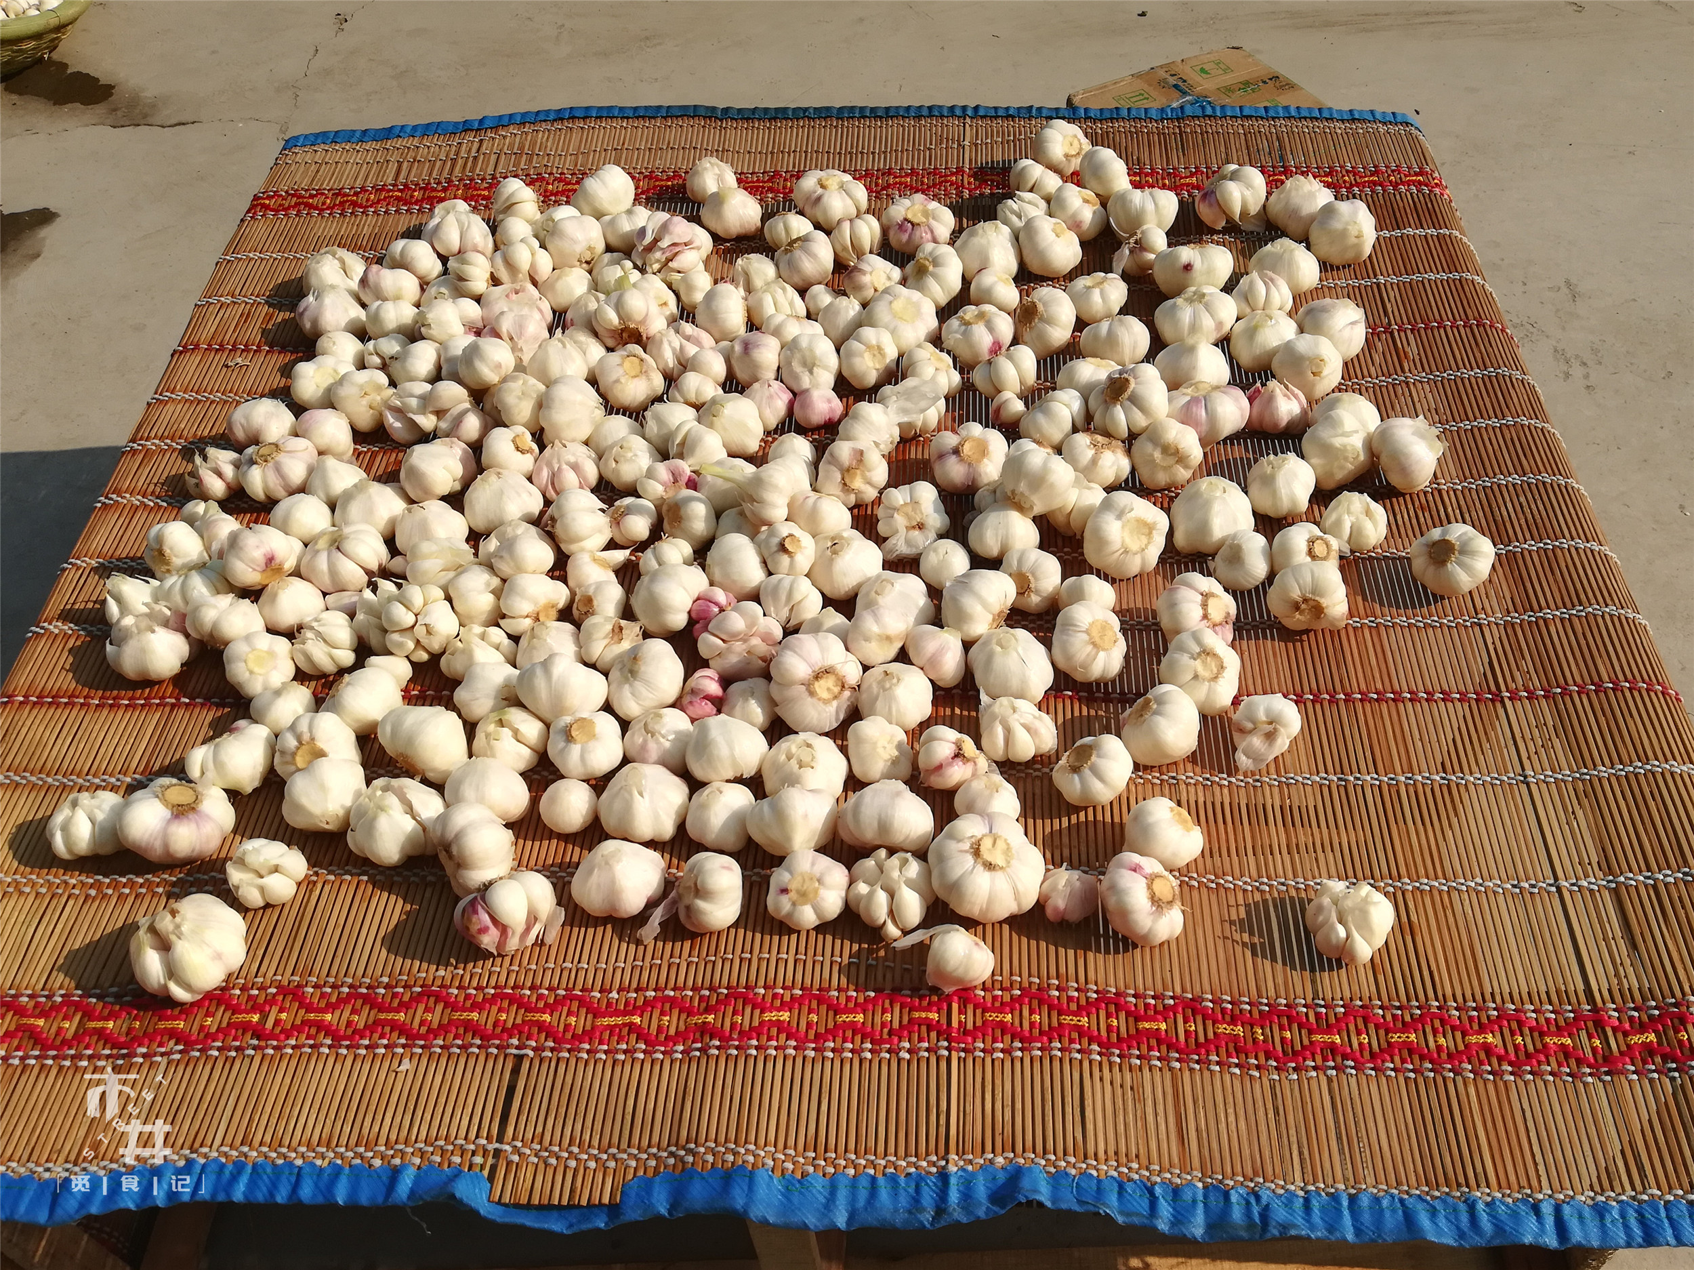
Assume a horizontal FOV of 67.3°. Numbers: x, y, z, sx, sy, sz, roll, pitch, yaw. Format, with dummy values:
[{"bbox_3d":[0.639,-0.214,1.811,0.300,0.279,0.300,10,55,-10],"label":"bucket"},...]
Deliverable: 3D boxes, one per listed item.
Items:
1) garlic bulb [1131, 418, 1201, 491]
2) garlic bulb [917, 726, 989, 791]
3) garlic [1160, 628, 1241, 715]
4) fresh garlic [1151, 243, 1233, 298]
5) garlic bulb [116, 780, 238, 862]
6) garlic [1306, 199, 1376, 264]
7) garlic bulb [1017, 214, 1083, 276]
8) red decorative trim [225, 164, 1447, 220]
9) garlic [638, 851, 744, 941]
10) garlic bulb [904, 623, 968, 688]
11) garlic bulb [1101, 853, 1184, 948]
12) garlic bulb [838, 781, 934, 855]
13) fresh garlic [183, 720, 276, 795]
[{"bbox_3d":[0.220,-0.124,0.879,0.050,0.050,0.041,6,18,-3],"label":"garlic bulb"},{"bbox_3d":[0.068,0.080,0.817,0.045,0.040,0.042,9,72,-29],"label":"garlic bulb"},{"bbox_3d":[0.213,0.022,0.768,0.050,0.042,0.050,3,70,0],"label":"garlic"},{"bbox_3d":[0.271,-0.285,0.998,0.069,0.054,0.059,1,53,3],"label":"fresh garlic"},{"bbox_3d":[-0.390,0.107,0.738,0.068,0.047,0.068,10,25,-9],"label":"garlic bulb"},{"bbox_3d":[0.398,-0.323,1.022,0.054,0.054,0.061,1,53,3],"label":"garlic"},{"bbox_3d":[0.166,-0.316,1.034,0.053,0.046,0.053,10,73,-8],"label":"garlic bulb"},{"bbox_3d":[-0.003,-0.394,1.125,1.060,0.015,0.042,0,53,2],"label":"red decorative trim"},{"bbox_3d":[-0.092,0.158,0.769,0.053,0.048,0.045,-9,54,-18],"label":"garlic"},{"bbox_3d":[0.054,0.013,0.783,0.039,0.039,0.042,1,53,3],"label":"garlic bulb"},{"bbox_3d":[0.172,0.155,0.745,0.055,0.044,0.050,8,74,-29],"label":"garlic bulb"},{"bbox_3d":[0.022,0.103,0.716,0.054,0.041,0.054,0,14,4],"label":"garlic bulb"},{"bbox_3d":[-0.419,0.083,0.862,0.057,0.047,0.048,-7,69,-26],"label":"fresh garlic"}]

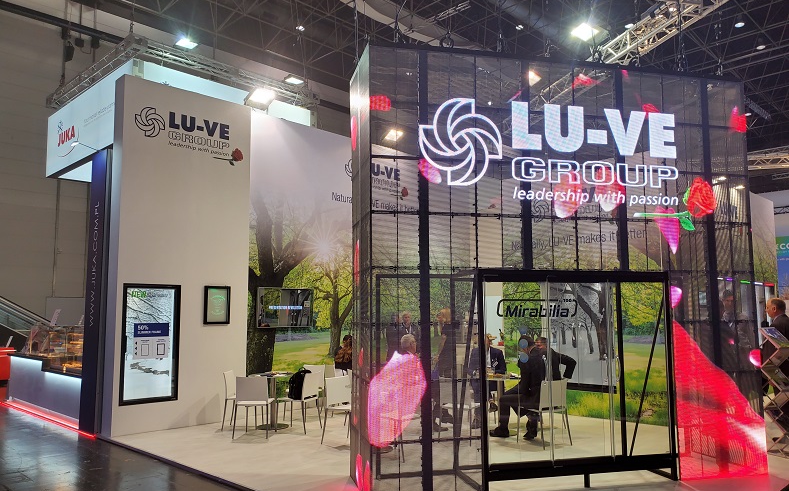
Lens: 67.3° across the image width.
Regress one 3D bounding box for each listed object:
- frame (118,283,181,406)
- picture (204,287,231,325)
[{"bbox_3d":[-3.330,1.339,8.107,0.791,1.600,0.090,5,-8,-44],"label":"frame"},{"bbox_3d":[-2.663,0.904,8.871,0.425,0.565,0.070,5,-8,-44],"label":"picture"}]

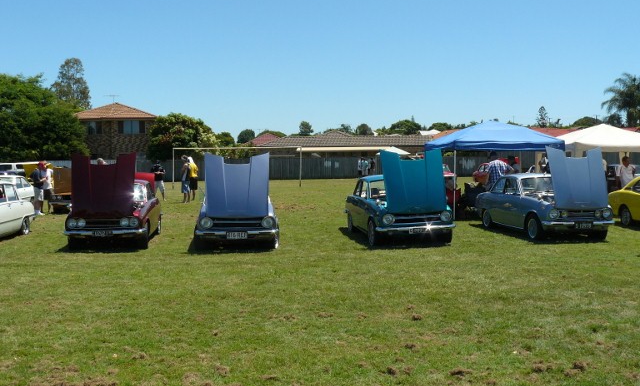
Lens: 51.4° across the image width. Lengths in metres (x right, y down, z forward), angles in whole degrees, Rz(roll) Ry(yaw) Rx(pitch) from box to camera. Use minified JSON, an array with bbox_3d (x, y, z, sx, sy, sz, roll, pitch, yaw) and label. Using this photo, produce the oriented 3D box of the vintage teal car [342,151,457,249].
[{"bbox_3d":[1.567,0.062,14.099,1.500,1.730,4.020,-1,3,-6],"label":"vintage teal car"}]

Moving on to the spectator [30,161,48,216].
[{"bbox_3d":[-8.556,-0.150,20.315,0.450,1.650,0.500,0,3,6],"label":"spectator"}]

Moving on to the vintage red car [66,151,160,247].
[{"bbox_3d":[-4.371,0.124,14.375,1.500,1.730,4.020,-1,3,-9],"label":"vintage red car"}]

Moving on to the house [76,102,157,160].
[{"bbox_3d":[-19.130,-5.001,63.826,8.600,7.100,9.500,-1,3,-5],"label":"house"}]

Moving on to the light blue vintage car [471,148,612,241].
[{"bbox_3d":[4.912,0.020,15.000,1.500,1.730,4.020,-1,3,-6],"label":"light blue vintage car"}]

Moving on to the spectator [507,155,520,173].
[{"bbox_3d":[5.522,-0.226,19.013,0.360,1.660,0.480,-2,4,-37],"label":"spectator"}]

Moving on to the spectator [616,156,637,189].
[{"bbox_3d":[8.380,-0.204,18.214,0.500,1.660,0.340,-1,3,-14],"label":"spectator"}]

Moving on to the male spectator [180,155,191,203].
[{"bbox_3d":[-5.075,-0.516,25.103,0.350,1.770,0.450,1,3,28],"label":"male spectator"}]

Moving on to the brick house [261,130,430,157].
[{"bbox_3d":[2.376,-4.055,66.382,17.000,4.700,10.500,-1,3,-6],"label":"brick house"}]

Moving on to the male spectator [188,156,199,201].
[{"bbox_3d":[-4.990,-0.566,26.302,0.350,1.750,0.460,2,4,37],"label":"male spectator"}]

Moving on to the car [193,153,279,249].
[{"bbox_3d":[-1.716,0.119,13.767,1.500,1.730,4.020,-1,3,-6],"label":"car"}]

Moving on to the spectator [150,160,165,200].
[{"bbox_3d":[-6.622,-0.523,27.174,0.550,1.700,0.400,-1,3,-12],"label":"spectator"}]

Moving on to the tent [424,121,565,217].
[{"bbox_3d":[5.016,-0.719,19.822,3.050,2.750,3.050,0,3,-6],"label":"tent"}]

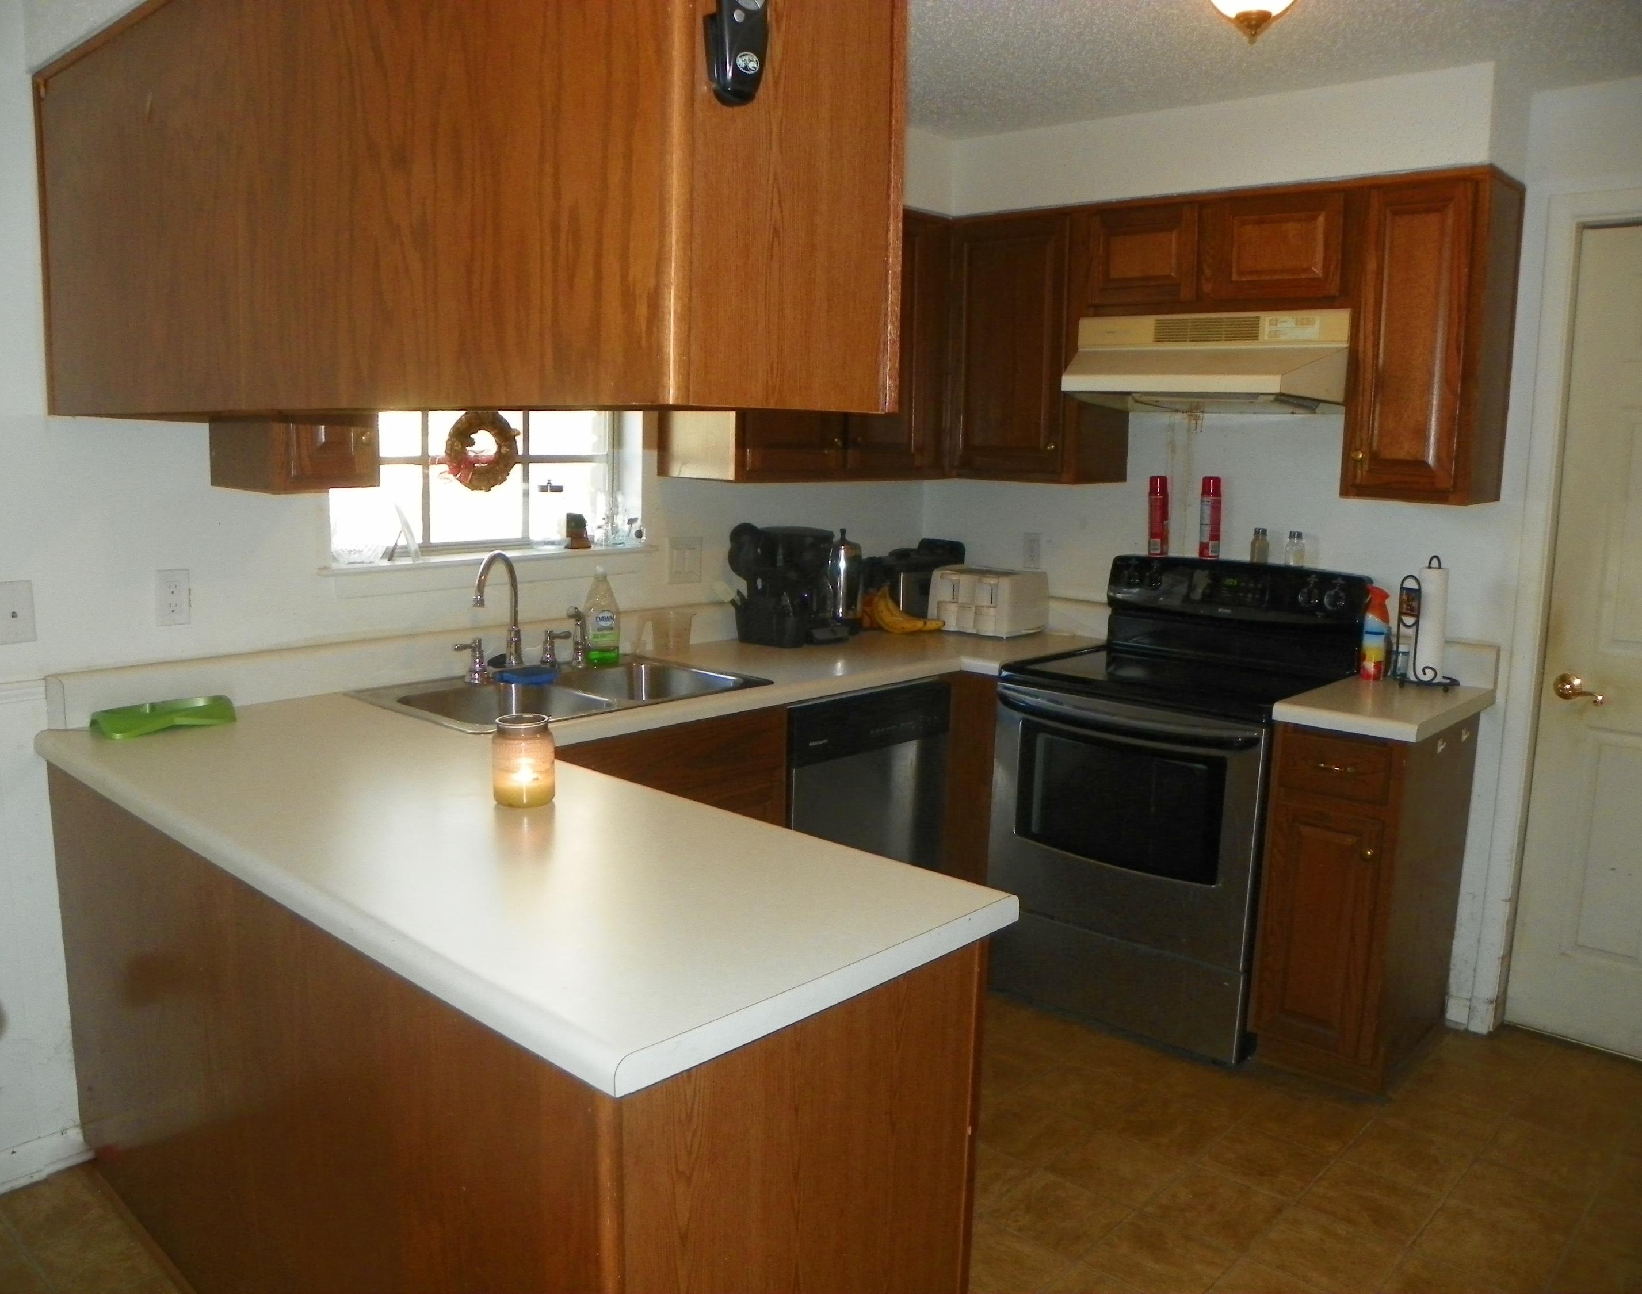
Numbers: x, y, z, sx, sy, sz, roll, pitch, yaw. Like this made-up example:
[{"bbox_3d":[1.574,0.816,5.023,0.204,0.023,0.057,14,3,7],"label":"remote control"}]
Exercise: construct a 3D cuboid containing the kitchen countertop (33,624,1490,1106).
[{"bbox_3d":[0.086,0.160,2.812,1.866,0.047,2.767,9,12,42],"label":"kitchen countertop"}]

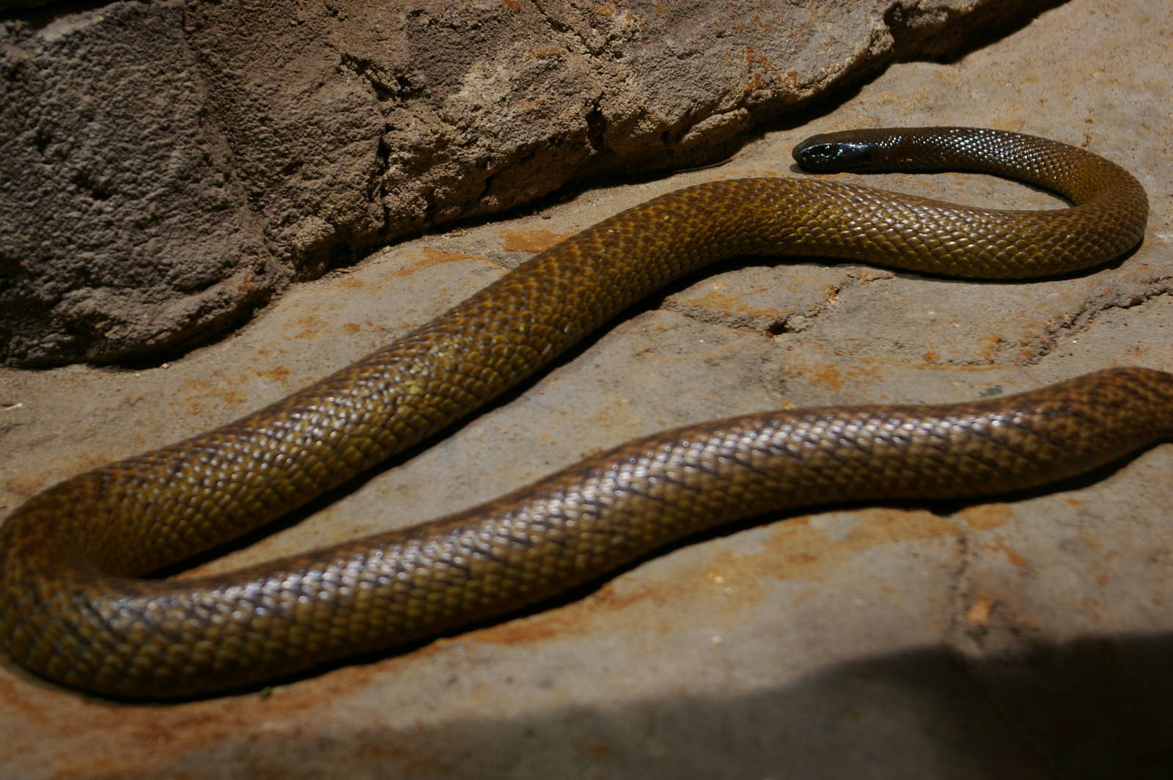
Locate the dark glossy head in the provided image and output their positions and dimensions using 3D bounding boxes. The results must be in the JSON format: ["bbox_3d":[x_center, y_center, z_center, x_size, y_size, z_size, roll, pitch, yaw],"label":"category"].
[{"bbox_3d":[0.121,-0.116,1.300,0.041,0.017,0.022,-4,32,-6],"label":"dark glossy head"}]

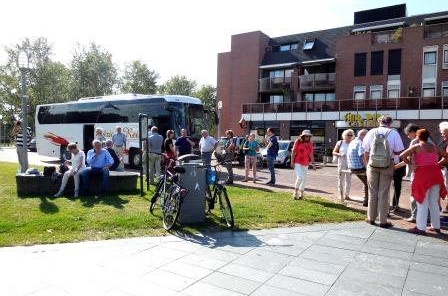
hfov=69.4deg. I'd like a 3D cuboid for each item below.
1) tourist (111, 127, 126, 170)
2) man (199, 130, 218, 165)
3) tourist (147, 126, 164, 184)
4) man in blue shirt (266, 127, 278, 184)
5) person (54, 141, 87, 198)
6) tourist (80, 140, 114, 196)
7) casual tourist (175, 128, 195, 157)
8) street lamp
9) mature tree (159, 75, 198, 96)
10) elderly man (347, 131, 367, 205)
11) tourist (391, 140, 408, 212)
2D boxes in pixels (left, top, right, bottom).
[{"bbox_3d":[-3.862,0.083,11.900,0.560,1.750,0.360,0,3,-6],"label":"tourist"},{"bbox_3d":[-0.545,0.260,10.572,0.550,1.720,0.380,0,2,-18],"label":"man"},{"bbox_3d":[-2.075,0.217,9.800,0.540,1.740,0.380,0,3,-6],"label":"tourist"},{"bbox_3d":[1.510,0.281,10.171,0.450,1.760,0.500,1,2,-6],"label":"man in blue shirt"},{"bbox_3d":[-3.598,0.484,7.629,0.520,1.300,0.850,2,2,23],"label":"person"},{"bbox_3d":[-3.061,0.455,7.828,0.620,1.360,0.820,0,2,-9],"label":"tourist"},{"bbox_3d":[-1.261,0.249,10.200,0.600,1.700,0.400,1,3,11],"label":"casual tourist"},{"bbox_3d":[-5.578,-0.824,9.039,0.320,3.750,0.320,1,2,0],"label":"street lamp"},{"bbox_3d":[-6.752,-5.212,48.333,5.400,10.300,5.400,0,2,-30],"label":"mature tree"},{"bbox_3d":[2.963,0.412,7.100,0.500,1.660,0.520,-3,5,-45],"label":"elderly man"},{"bbox_3d":[3.621,0.491,6.724,0.480,1.620,0.500,-1,3,-45],"label":"tourist"}]

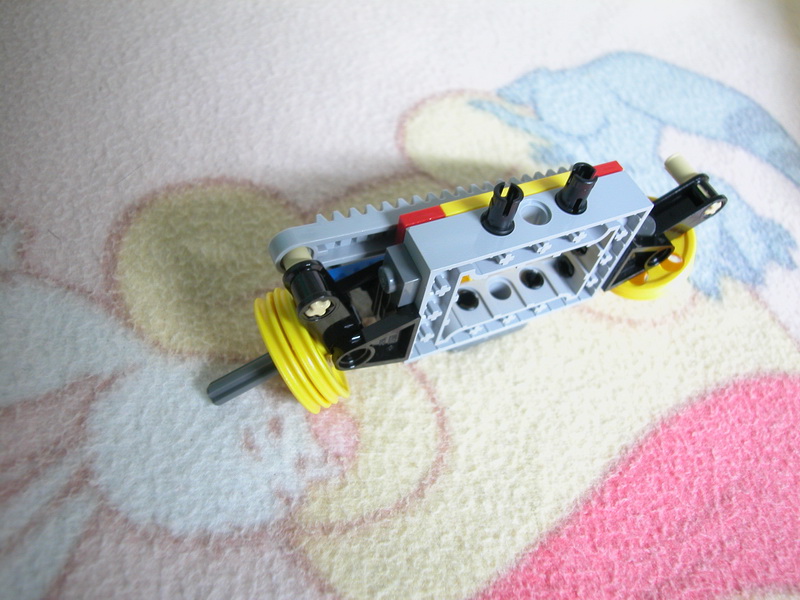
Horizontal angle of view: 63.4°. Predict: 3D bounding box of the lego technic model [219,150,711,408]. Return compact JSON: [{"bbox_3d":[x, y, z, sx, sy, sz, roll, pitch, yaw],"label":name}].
[{"bbox_3d":[0.017,-0.007,0.131,0.117,0.047,0.026,-17,60,-19],"label":"lego technic model"}]

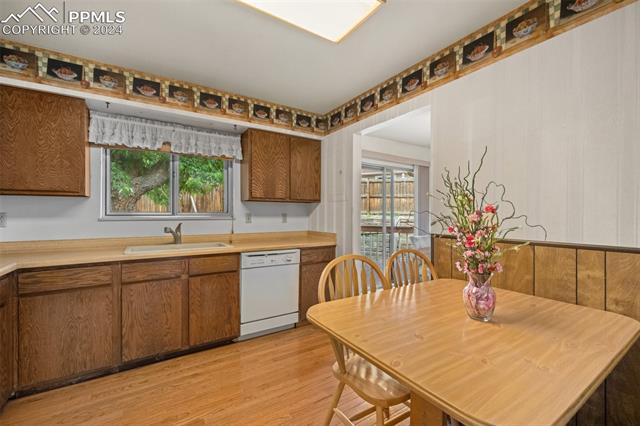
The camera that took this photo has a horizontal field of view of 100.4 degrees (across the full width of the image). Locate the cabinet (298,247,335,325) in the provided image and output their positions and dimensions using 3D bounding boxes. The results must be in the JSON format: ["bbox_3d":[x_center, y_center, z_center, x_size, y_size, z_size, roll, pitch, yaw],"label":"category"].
[{"bbox_3d":[-0.175,0.748,3.156,0.450,0.744,0.595,0,0,-34],"label":"cabinet"}]

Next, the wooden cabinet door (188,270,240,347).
[{"bbox_3d":[-0.933,0.828,2.349,0.399,0.590,0.030,0,0,-32],"label":"wooden cabinet door"}]

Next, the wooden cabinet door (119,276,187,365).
[{"bbox_3d":[-1.282,0.795,2.063,0.413,0.617,0.025,0,0,-34],"label":"wooden cabinet door"}]

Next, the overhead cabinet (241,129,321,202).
[{"bbox_3d":[-0.455,-0.496,3.161,0.900,0.751,0.310,0,0,-34],"label":"overhead cabinet"}]

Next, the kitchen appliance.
[{"bbox_3d":[-0.618,0.762,2.847,0.619,0.780,0.600,0,0,-34],"label":"kitchen appliance"}]

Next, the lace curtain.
[{"bbox_3d":[-1.402,-0.731,2.602,1.295,0.287,0.070,0,0,-34],"label":"lace curtain"}]

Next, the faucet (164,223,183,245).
[{"bbox_3d":[-1.390,0.197,2.541,0.055,0.200,0.200,0,0,16],"label":"faucet"}]

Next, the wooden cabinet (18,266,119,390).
[{"bbox_3d":[-1.845,0.735,2.046,0.502,0.744,0.595,0,0,-34],"label":"wooden cabinet"}]

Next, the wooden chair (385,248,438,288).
[{"bbox_3d":[0.715,0.733,1.607,0.470,0.960,0.490,0,0,-34],"label":"wooden chair"}]

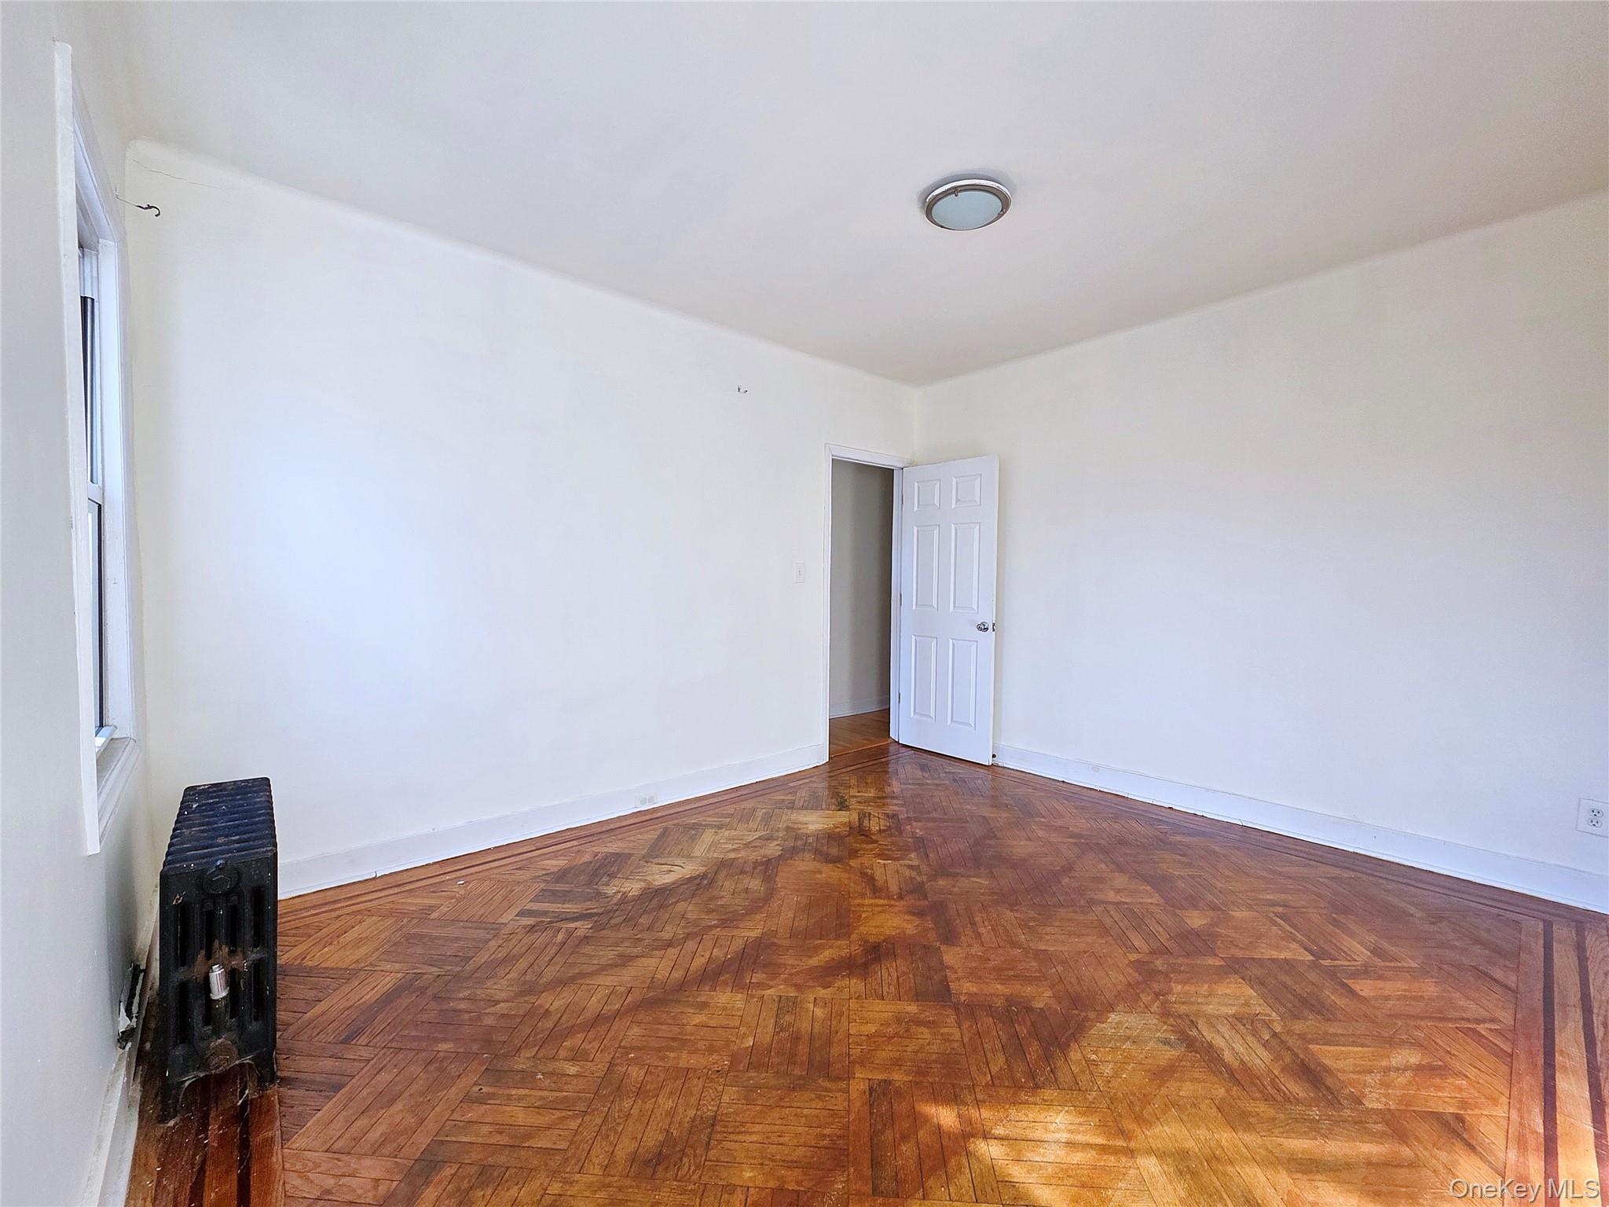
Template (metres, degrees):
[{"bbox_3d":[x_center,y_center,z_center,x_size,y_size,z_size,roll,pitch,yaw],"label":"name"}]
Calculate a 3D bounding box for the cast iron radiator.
[{"bbox_3d":[-1.601,0.871,1.677,0.194,0.581,0.719,-2,3,-42],"label":"cast iron radiator"}]

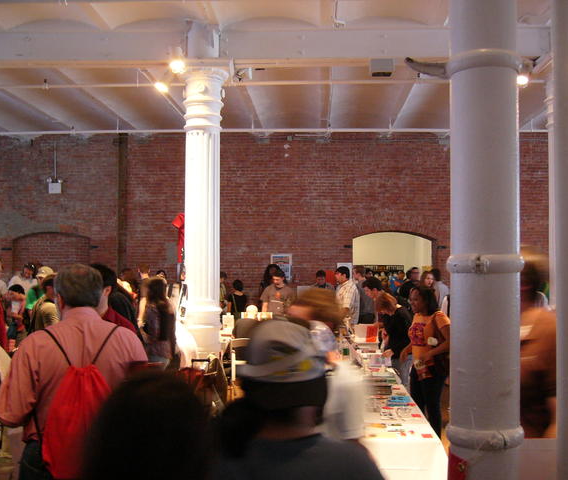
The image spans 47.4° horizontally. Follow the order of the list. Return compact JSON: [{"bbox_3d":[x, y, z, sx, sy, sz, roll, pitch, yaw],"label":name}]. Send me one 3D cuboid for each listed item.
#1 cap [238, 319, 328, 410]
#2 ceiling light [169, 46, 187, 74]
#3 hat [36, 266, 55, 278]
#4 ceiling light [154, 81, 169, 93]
[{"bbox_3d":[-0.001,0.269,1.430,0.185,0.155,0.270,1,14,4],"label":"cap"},{"bbox_3d":[-1.259,-2.122,7.650,0.190,0.310,0.200,1,-3,-18],"label":"ceiling light"},{"bbox_3d":[-2.838,0.384,7.700,0.180,0.140,0.260,-1,-3,12],"label":"hat"},{"bbox_3d":[-1.562,-1.957,8.250,0.170,0.160,0.180,1,-3,-18],"label":"ceiling light"}]

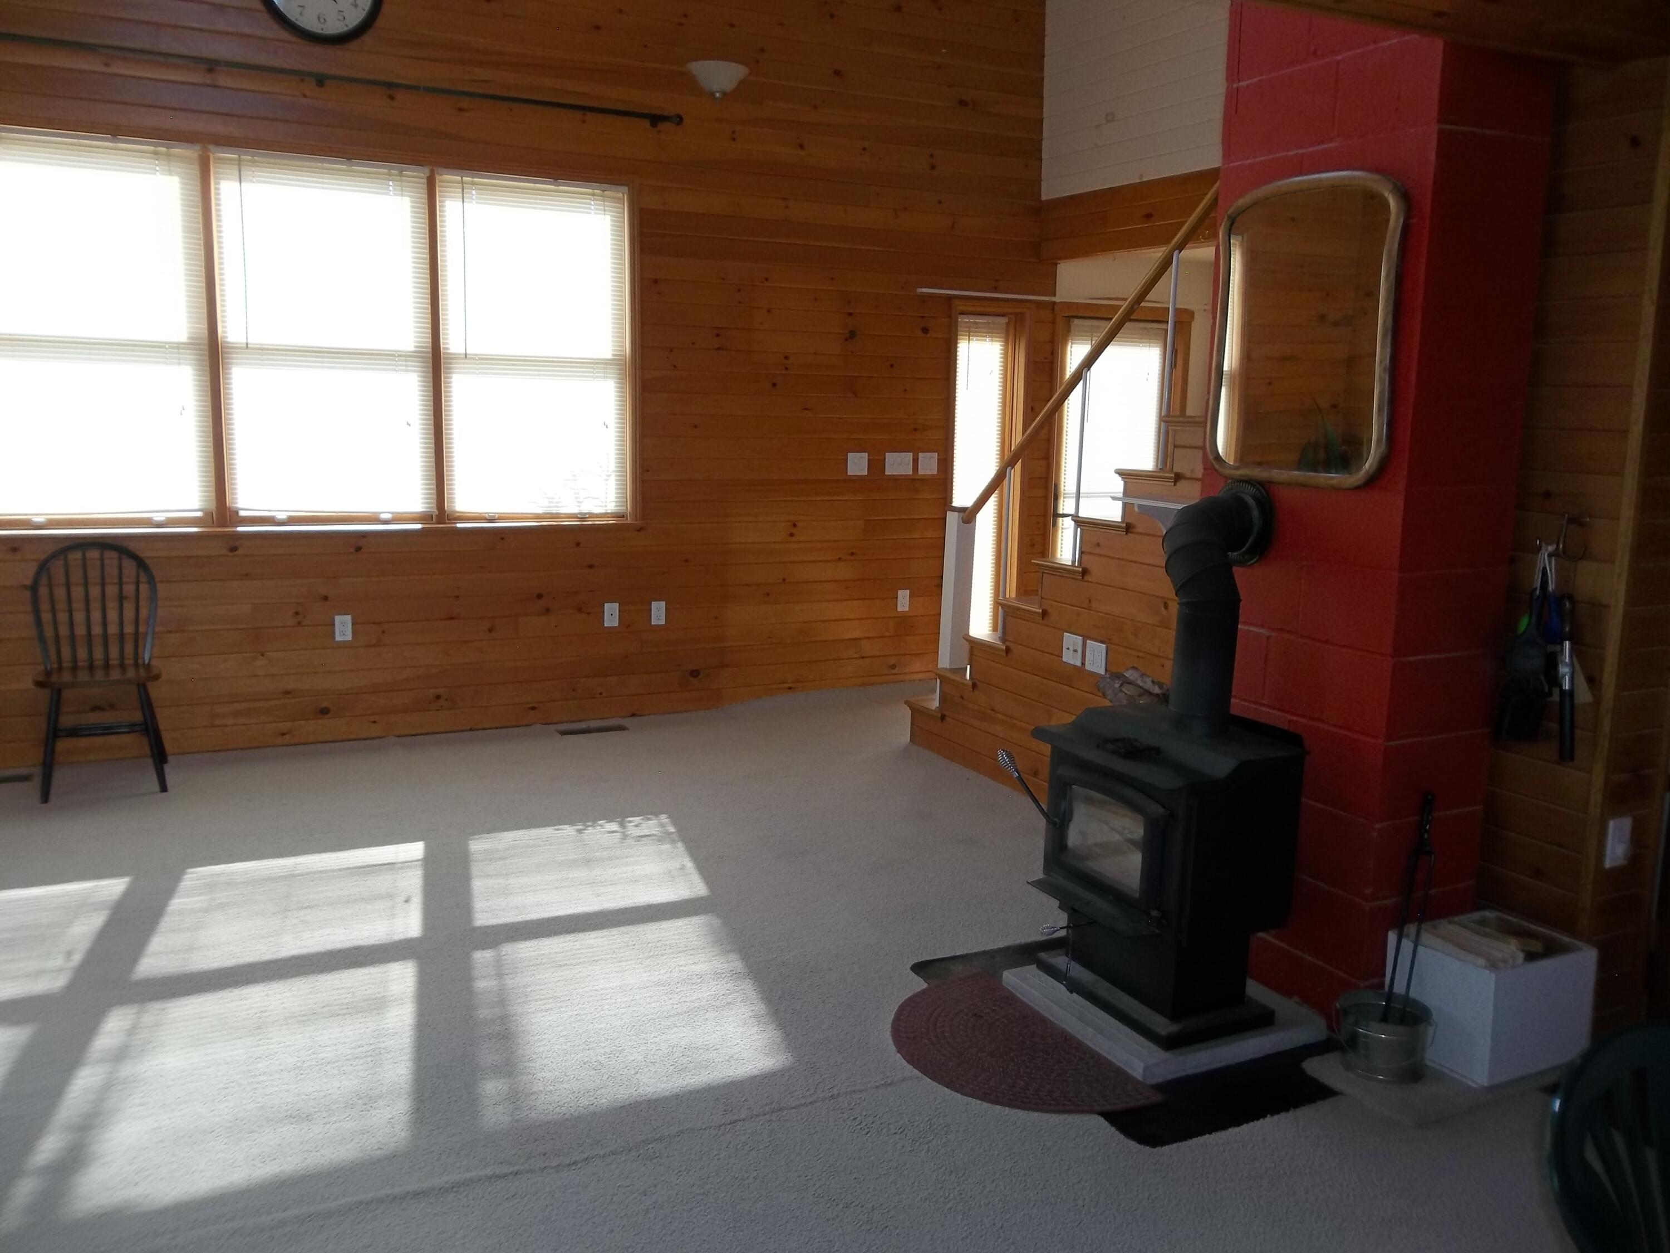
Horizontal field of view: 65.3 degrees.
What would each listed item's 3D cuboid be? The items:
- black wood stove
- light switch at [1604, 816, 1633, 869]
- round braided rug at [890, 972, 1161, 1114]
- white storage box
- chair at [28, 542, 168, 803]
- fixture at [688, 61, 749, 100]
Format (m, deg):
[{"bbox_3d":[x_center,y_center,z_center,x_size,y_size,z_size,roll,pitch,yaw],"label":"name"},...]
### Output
[{"bbox_3d":[0.875,0.316,3.336,0.630,1.331,0.590,-4,11,-27],"label":"black wood stove"},{"bbox_3d":[1.877,0.518,3.116,0.076,0.120,0.018,-4,11,-27],"label":"light switch"},{"bbox_3d":[0.382,1.038,3.206,0.470,0.016,0.750,-4,11,-27],"label":"round braided rug"},{"bbox_3d":[1.608,0.902,3.205,0.388,0.272,0.290,-4,11,-27],"label":"white storage box"},{"bbox_3d":[-2.899,0.157,5.133,0.450,0.940,0.490,-3,11,-25],"label":"chair"},{"bbox_3d":[-0.532,-2.564,6.137,0.310,0.168,0.160,-4,11,-27],"label":"fixture"}]

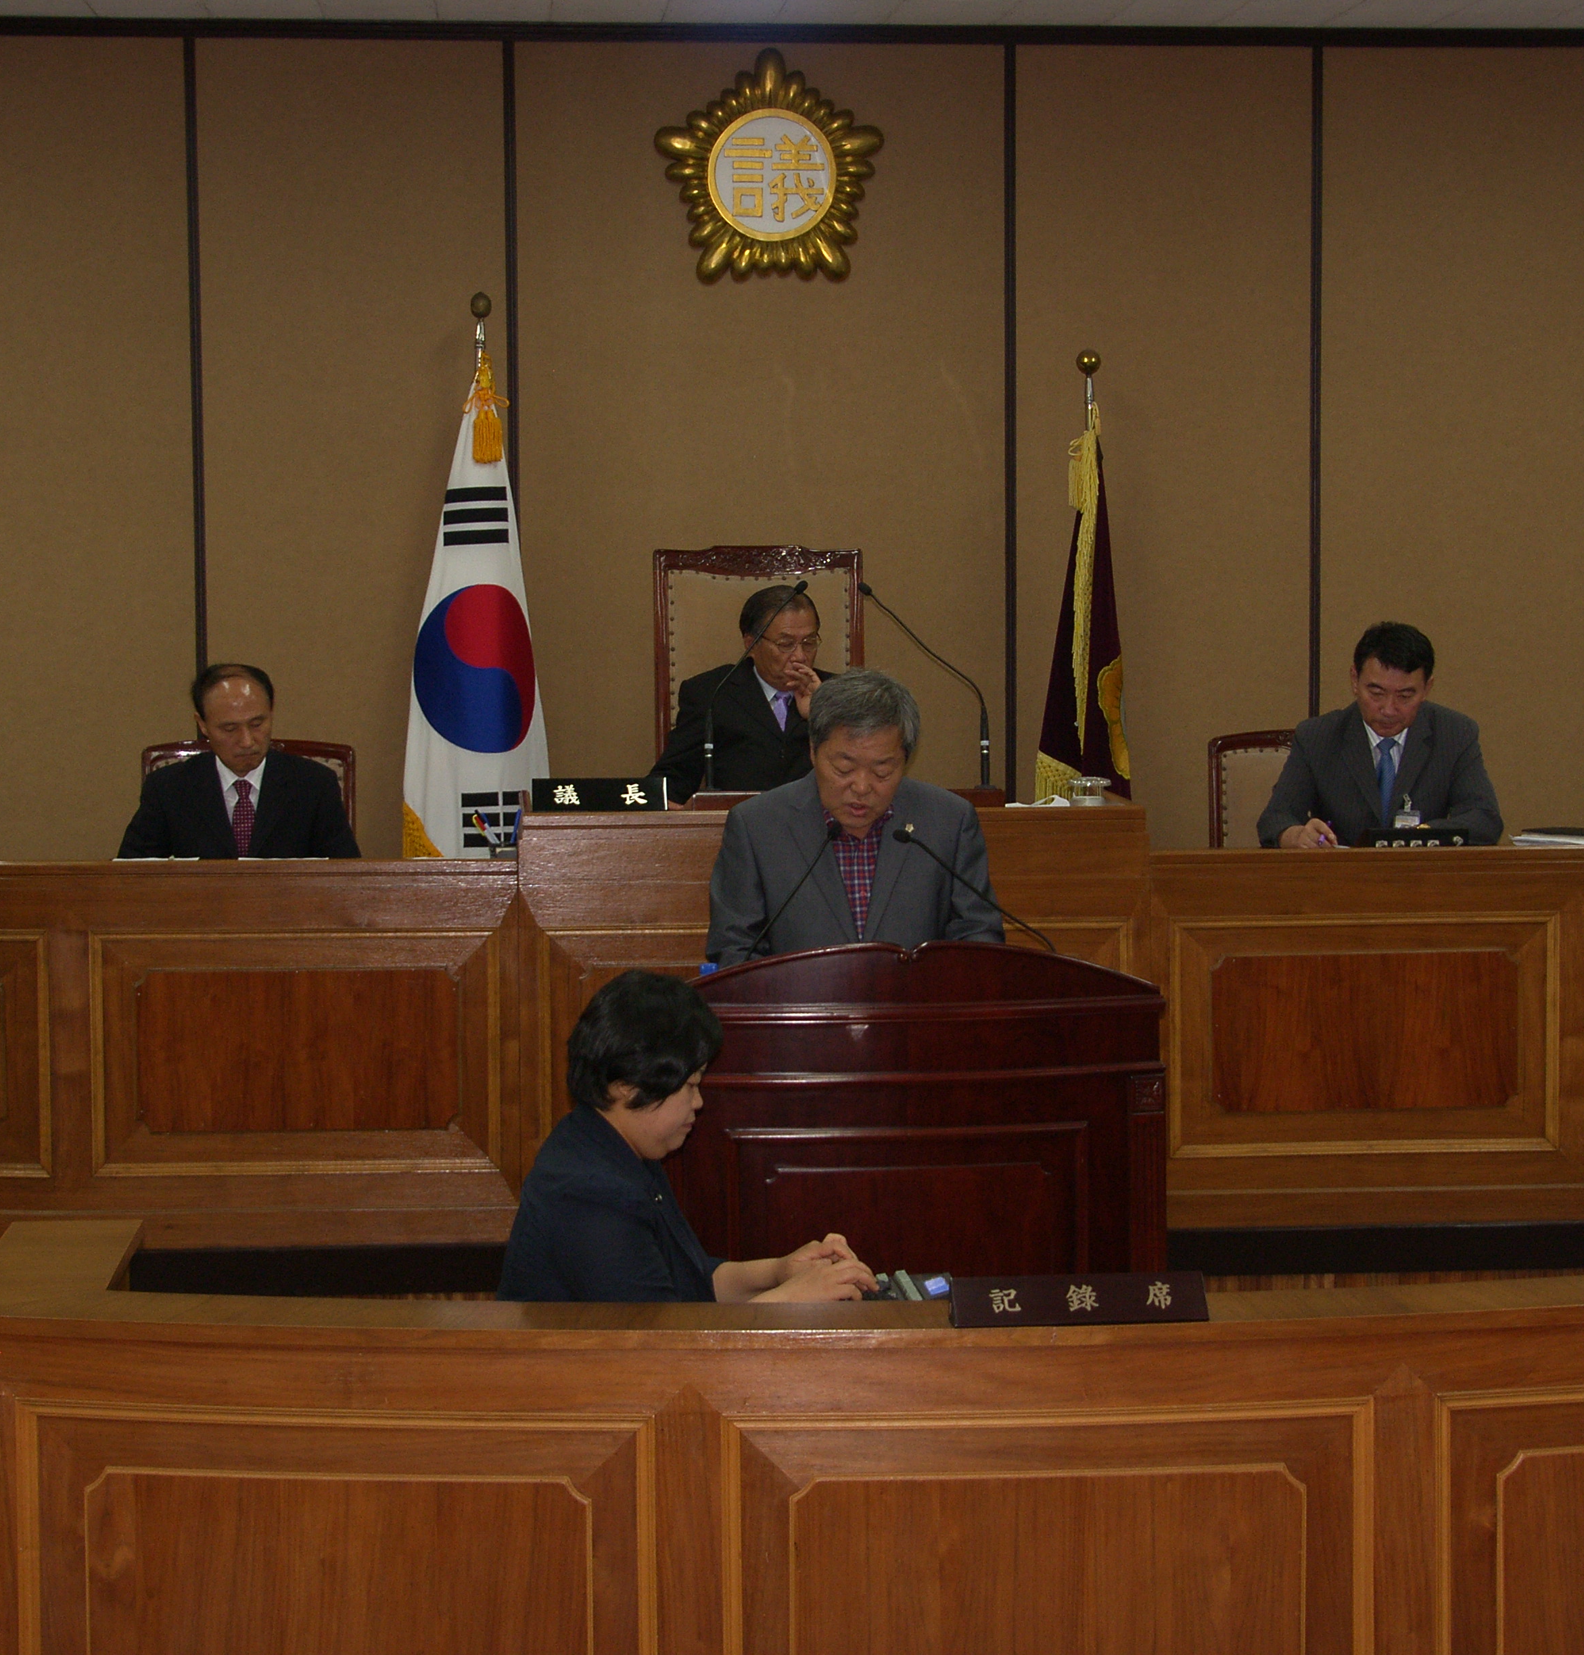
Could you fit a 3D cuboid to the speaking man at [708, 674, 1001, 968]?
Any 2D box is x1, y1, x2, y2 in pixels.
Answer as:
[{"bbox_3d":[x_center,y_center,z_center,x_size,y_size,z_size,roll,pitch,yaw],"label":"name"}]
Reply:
[{"bbox_3d":[0.109,0.524,6.262,0.520,1.590,0.420,-1,5,-5],"label":"speaking man"}]

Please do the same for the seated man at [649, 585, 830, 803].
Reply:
[{"bbox_3d":[-0.051,0.102,8.335,0.540,1.260,0.750,-1,5,-5],"label":"seated man"}]

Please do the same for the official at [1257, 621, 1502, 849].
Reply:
[{"bbox_3d":[1.288,0.209,8.444,0.530,1.295,0.750,-1,5,-5],"label":"official"}]

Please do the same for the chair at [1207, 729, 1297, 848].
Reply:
[{"bbox_3d":[1.192,0.311,8.653,0.580,1.060,0.620,-1,5,-5],"label":"chair"}]

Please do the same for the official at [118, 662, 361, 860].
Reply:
[{"bbox_3d":[-1.184,0.280,8.198,0.520,1.220,0.750,-1,5,-5],"label":"official"}]

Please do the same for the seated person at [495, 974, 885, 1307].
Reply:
[{"bbox_3d":[-0.117,0.807,5.031,0.600,1.225,0.460,0,5,9],"label":"seated person"}]

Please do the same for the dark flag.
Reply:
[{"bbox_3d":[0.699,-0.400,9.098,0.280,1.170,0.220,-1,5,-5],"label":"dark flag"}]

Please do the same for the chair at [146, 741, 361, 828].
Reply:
[{"bbox_3d":[-1.191,0.353,8.405,0.580,1.040,0.620,-1,5,-5],"label":"chair"}]

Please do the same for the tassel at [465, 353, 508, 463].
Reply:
[{"bbox_3d":[-0.708,-0.971,8.900,0.105,0.265,0.070,-1,5,-5],"label":"tassel"}]

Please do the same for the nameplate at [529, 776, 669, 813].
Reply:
[{"bbox_3d":[-0.391,-0.065,7.739,0.285,0.071,0.070,-1,5,-5],"label":"nameplate"}]

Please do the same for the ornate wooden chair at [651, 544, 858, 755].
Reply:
[{"bbox_3d":[-0.071,0.049,8.531,0.620,1.335,0.660,-1,5,-5],"label":"ornate wooden chair"}]

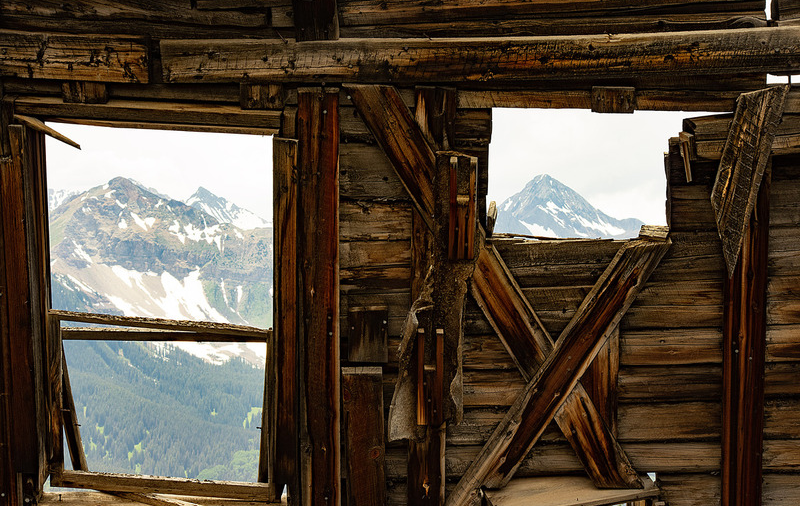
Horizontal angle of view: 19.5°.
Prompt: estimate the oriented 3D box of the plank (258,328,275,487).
[{"bbox_3d":[-0.492,0.572,8.626,0.036,0.570,0.040,3,5,2],"label":"plank"}]

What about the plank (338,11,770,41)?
[{"bbox_3d":[0.590,-0.865,8.901,1.649,0.076,0.050,-2,6,0],"label":"plank"}]

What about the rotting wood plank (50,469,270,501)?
[{"bbox_3d":[-0.920,0.909,9.073,0.864,0.066,0.055,3,6,0],"label":"rotting wood plank"}]

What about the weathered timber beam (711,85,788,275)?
[{"bbox_3d":[1.277,-0.282,8.716,0.164,0.733,0.045,16,6,-2],"label":"weathered timber beam"}]

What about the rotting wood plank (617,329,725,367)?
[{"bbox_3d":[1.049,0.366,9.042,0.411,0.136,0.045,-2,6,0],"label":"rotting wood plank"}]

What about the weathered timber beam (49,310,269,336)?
[{"bbox_3d":[-0.886,0.257,8.556,0.805,0.040,0.040,4,5,2],"label":"weathered timber beam"}]

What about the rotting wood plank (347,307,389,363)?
[{"bbox_3d":[-0.115,0.300,8.468,0.143,0.192,0.030,0,5,2],"label":"rotting wood plank"}]

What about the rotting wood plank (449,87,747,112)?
[{"bbox_3d":[0.727,-0.555,8.456,1.070,0.080,0.045,1,5,2],"label":"rotting wood plank"}]

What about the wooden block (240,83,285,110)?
[{"bbox_3d":[-0.498,-0.569,8.444,0.162,0.095,0.055,2,5,2],"label":"wooden block"}]

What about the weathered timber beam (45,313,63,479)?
[{"bbox_3d":[-1.331,0.568,9.034,0.048,0.659,0.050,-1,6,0],"label":"weathered timber beam"}]

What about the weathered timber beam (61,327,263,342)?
[{"bbox_3d":[-0.876,0.306,8.640,0.755,0.040,0.035,1,5,2],"label":"weathered timber beam"}]

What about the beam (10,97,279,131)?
[{"bbox_3d":[-0.967,-0.532,8.889,1.029,0.072,0.090,2,6,0],"label":"beam"}]

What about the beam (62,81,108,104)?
[{"bbox_3d":[-1.144,-0.583,8.469,0.165,0.085,0.050,0,5,2],"label":"beam"}]

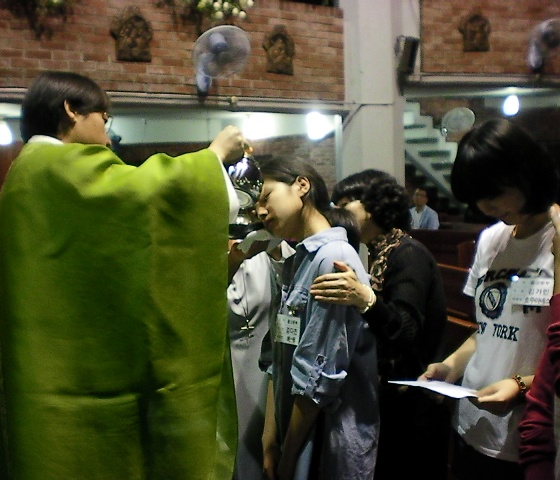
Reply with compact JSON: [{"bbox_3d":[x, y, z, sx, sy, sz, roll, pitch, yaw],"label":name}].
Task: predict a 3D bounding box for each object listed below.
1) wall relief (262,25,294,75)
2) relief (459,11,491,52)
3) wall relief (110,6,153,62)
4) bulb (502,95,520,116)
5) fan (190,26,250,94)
[{"bbox_3d":[-0.013,-1.588,5.394,0.325,0.405,0.075,-5,7,-33],"label":"wall relief"},{"bbox_3d":[1.783,-1.925,5.933,0.325,0.405,0.075,-3,6,-13],"label":"relief"},{"bbox_3d":[-1.077,-1.494,4.694,0.325,0.405,0.075,-5,7,-33],"label":"wall relief"},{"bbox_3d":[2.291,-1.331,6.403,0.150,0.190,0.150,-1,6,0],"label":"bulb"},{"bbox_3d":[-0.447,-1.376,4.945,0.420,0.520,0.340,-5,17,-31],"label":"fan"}]

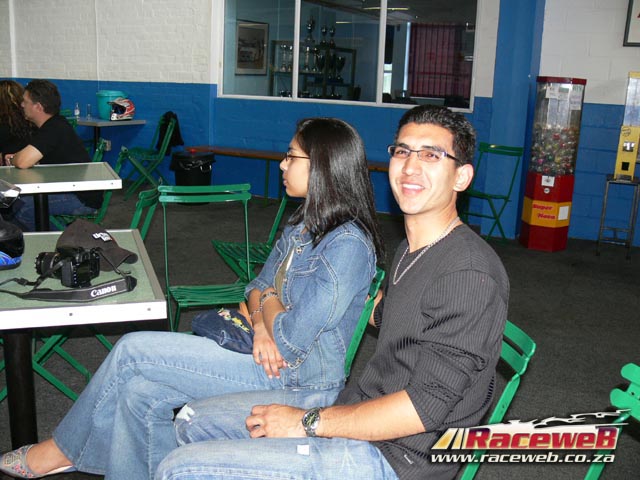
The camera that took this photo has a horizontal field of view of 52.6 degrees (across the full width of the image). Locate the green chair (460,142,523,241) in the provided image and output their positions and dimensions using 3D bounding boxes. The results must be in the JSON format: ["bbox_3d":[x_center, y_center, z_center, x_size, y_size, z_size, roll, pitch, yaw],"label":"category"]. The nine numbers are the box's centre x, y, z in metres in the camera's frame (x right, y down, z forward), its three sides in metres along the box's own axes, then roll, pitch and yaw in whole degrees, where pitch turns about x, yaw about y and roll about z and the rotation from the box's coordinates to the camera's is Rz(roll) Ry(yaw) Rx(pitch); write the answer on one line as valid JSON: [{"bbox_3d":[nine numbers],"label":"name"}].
[{"bbox_3d":[1.365,-0.381,5.485,0.420,0.830,0.540,15,19,40],"label":"green chair"}]

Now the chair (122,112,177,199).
[{"bbox_3d":[-1.838,-0.879,6.974,0.540,0.830,0.420,-6,16,-30],"label":"chair"}]

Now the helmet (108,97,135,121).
[{"bbox_3d":[-2.152,-1.416,7.033,0.310,0.270,0.250,-7,17,-32],"label":"helmet"}]

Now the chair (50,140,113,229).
[{"bbox_3d":[-1.559,-0.186,4.224,0.540,0.830,0.420,-3,15,-19],"label":"chair"}]

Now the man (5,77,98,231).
[{"bbox_3d":[-1.705,-0.387,4.114,0.730,1.270,0.520,2,14,-2],"label":"man"}]

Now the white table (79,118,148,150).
[{"bbox_3d":[-2.522,-0.980,7.353,0.790,0.750,0.790,10,16,27],"label":"white table"}]

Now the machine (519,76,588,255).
[{"bbox_3d":[1.945,-0.633,5.396,0.410,1.410,0.370,9,15,25],"label":"machine"}]

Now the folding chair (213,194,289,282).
[{"bbox_3d":[-0.301,0.068,3.403,0.540,0.830,0.420,-5,16,-28],"label":"folding chair"}]

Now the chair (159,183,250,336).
[{"bbox_3d":[-0.446,0.219,2.773,0.420,0.830,0.540,-3,15,-19],"label":"chair"}]

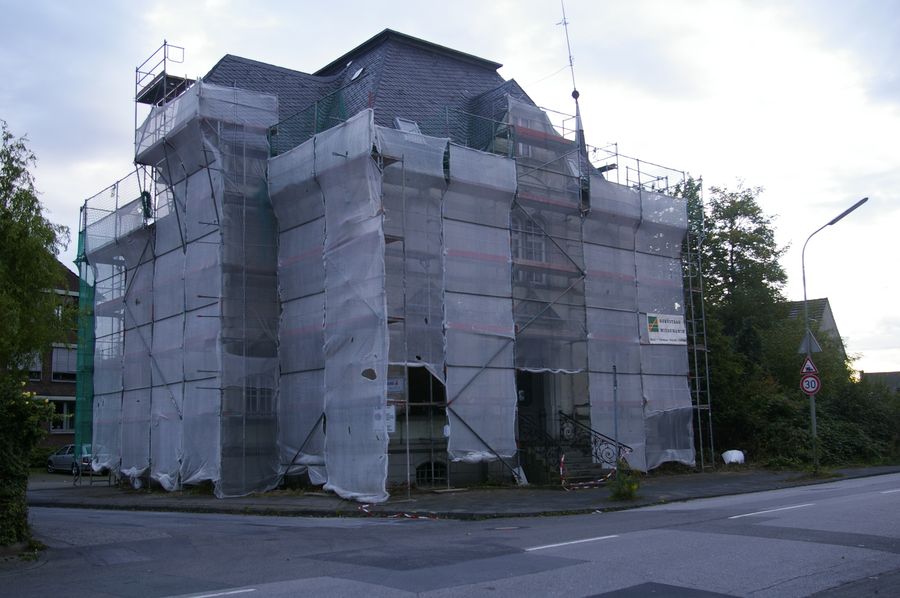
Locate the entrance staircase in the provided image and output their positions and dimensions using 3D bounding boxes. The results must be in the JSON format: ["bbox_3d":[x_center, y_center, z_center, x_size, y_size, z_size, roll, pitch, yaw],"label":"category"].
[{"bbox_3d":[3.277,4.182,25.449,2.450,2.100,2.900,6,-11,-39],"label":"entrance staircase"}]

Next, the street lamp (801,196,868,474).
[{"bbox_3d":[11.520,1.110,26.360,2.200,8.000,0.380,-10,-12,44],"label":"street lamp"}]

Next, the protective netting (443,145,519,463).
[{"bbox_3d":[0.948,0.114,24.611,2.500,8.450,0.420,6,-11,-39],"label":"protective netting"}]

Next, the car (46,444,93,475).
[{"bbox_3d":[-18.600,8.050,45.200,4.250,1.430,1.760,-9,-12,42],"label":"car"}]

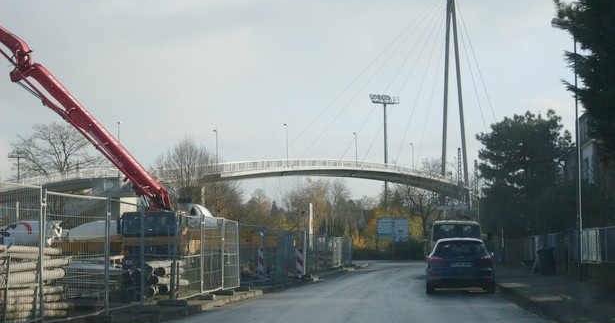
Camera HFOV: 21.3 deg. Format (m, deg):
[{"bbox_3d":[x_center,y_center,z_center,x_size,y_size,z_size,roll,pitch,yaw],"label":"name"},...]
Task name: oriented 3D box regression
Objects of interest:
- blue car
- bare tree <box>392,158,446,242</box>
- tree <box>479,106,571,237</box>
[{"bbox_3d":[4.300,2.940,46.200,1.890,1.500,4.750,-1,-3,4],"label":"blue car"},{"bbox_3d":[9.700,3.980,140.000,5.000,8.700,5.000,-1,-3,4],"label":"bare tree"},{"bbox_3d":[13.900,1.540,105.000,6.200,9.800,6.000,-1,-3,4],"label":"tree"}]

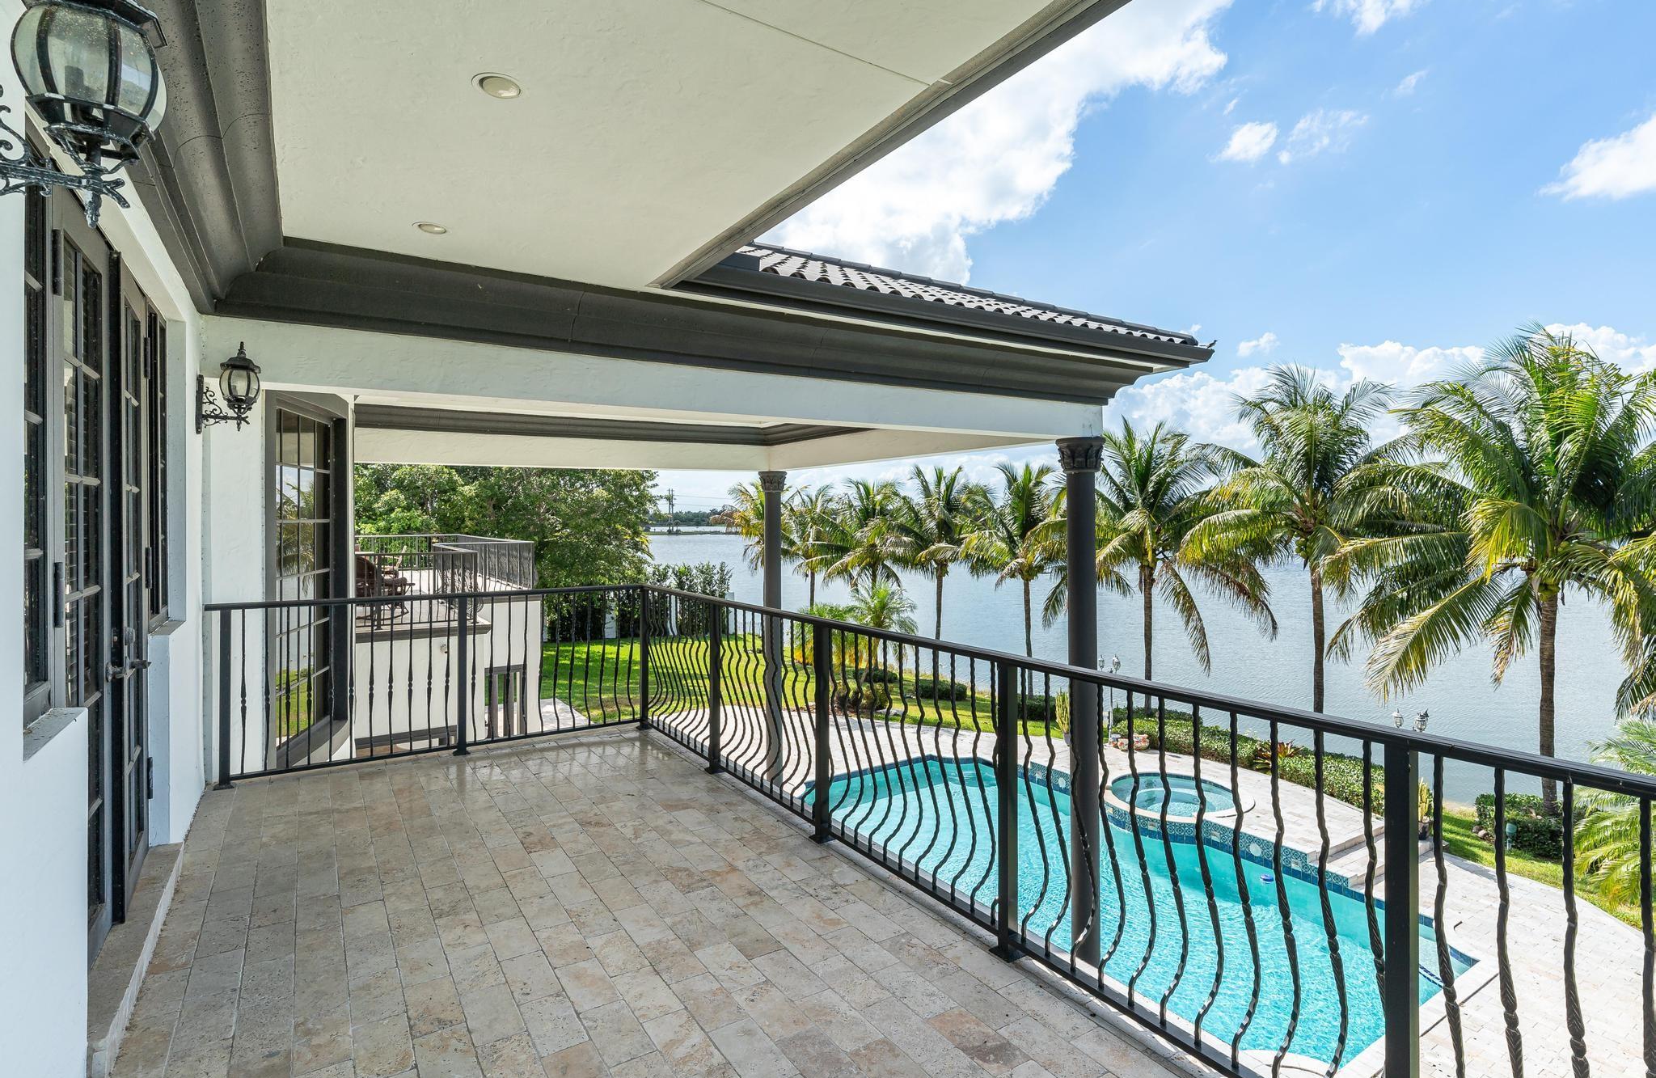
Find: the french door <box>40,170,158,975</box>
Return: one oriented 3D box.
[{"bbox_3d":[-2.640,0.162,2.895,0.100,2.480,1.800,0,1,-34],"label":"french door"}]

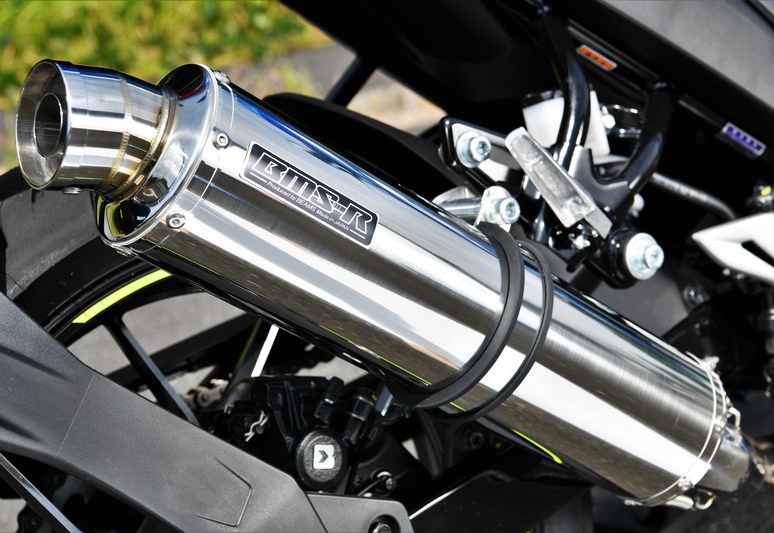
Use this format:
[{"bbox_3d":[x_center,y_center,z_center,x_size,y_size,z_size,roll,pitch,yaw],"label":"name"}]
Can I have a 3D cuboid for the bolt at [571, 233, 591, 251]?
[{"bbox_3d":[0.113,-0.015,0.905,0.011,0.011,0.009,-14,10,-37],"label":"bolt"}]

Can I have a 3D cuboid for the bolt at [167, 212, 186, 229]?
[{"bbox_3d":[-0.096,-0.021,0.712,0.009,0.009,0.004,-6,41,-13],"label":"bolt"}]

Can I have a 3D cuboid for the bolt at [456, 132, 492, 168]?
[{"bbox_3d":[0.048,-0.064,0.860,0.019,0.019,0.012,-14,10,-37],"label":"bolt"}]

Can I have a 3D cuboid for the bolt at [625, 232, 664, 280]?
[{"bbox_3d":[0.145,-0.006,0.880,0.026,0.026,0.013,-14,10,-37],"label":"bolt"}]

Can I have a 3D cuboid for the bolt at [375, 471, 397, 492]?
[{"bbox_3d":[0.000,0.134,0.970,0.013,0.013,0.009,-14,10,-37],"label":"bolt"}]

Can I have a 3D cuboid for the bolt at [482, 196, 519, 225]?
[{"bbox_3d":[0.063,-0.031,0.860,0.017,0.017,0.015,-14,10,-37],"label":"bolt"}]

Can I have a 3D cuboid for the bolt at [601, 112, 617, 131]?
[{"bbox_3d":[0.140,-0.091,0.980,0.011,0.011,0.007,-14,10,-37],"label":"bolt"}]

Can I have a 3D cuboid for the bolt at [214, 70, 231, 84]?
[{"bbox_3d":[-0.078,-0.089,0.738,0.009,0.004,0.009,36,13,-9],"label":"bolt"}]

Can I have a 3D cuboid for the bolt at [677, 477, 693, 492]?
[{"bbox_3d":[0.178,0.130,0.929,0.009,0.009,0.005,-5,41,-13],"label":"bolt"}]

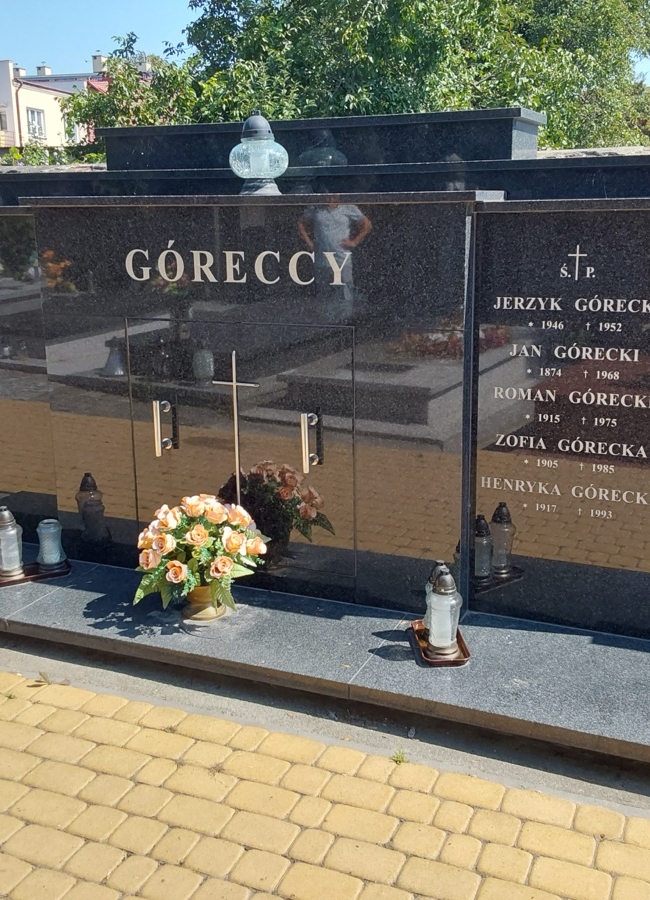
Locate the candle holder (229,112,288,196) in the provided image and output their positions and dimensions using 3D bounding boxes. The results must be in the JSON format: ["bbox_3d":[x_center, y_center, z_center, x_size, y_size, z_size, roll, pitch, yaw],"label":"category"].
[{"bbox_3d":[-0.222,-0.996,3.257,0.198,0.272,0.198,-1,14,0],"label":"candle holder"}]

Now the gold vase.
[{"bbox_3d":[-0.409,0.489,3.277,0.146,0.110,0.146,5,15,23],"label":"gold vase"}]

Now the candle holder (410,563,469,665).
[{"bbox_3d":[0.356,0.469,2.968,0.150,0.280,0.290,-1,14,-3],"label":"candle holder"}]

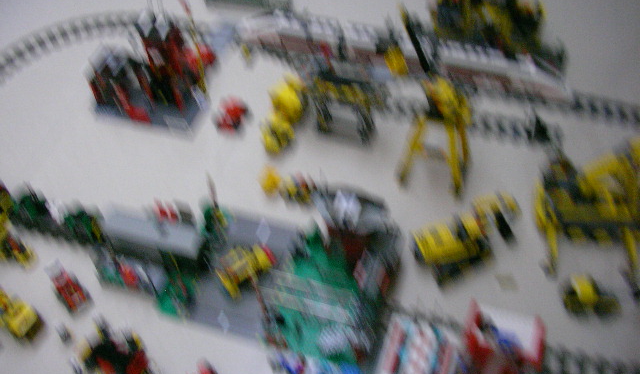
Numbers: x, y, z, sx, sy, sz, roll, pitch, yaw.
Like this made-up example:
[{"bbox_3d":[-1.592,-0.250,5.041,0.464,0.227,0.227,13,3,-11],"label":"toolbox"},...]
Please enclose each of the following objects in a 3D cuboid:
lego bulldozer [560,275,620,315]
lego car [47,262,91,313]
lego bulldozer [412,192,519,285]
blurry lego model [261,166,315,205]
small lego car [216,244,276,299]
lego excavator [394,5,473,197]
[{"bbox_3d":[0.480,0.195,1.212,0.084,0.044,0.049,0,55,6],"label":"lego bulldozer"},{"bbox_3d":[-0.485,0.193,1.331,0.046,0.032,0.096,-31,56,-20],"label":"lego car"},{"bbox_3d":[0.276,0.091,1.283,0.192,0.079,0.074,-21,56,-9],"label":"lego bulldozer"},{"bbox_3d":[-0.070,-0.004,1.405,0.103,0.041,0.049,17,59,17],"label":"blurry lego model"},{"bbox_3d":[-0.143,0.160,1.323,0.098,0.048,0.052,-33,57,-21],"label":"small lego car"},{"bbox_3d":[0.212,-0.149,1.314,0.138,0.310,0.163,-21,56,-9],"label":"lego excavator"}]

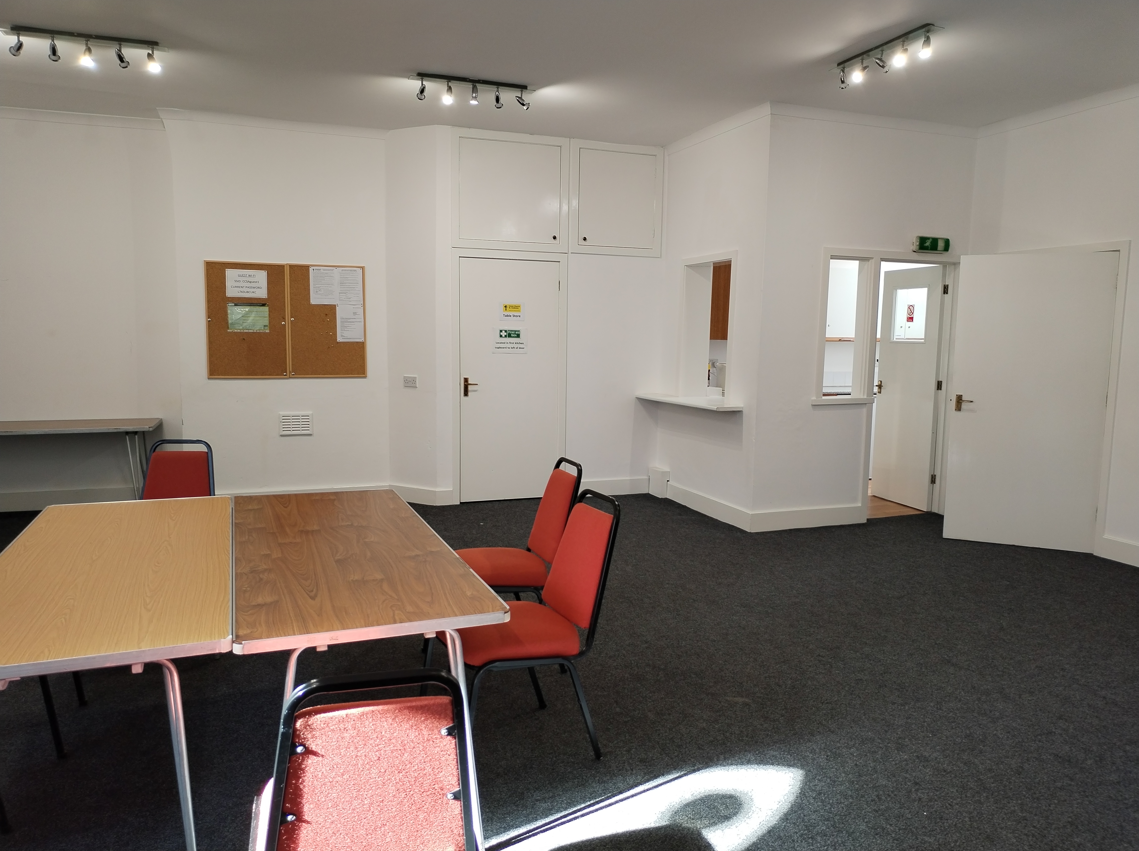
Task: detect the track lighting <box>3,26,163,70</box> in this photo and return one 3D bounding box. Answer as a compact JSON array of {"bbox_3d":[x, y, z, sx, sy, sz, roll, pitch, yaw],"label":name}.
[{"bbox_3d":[-2.598,-2.025,4.618,0.750,0.150,0.100,-2,7,-21],"label":"track lighting"}]

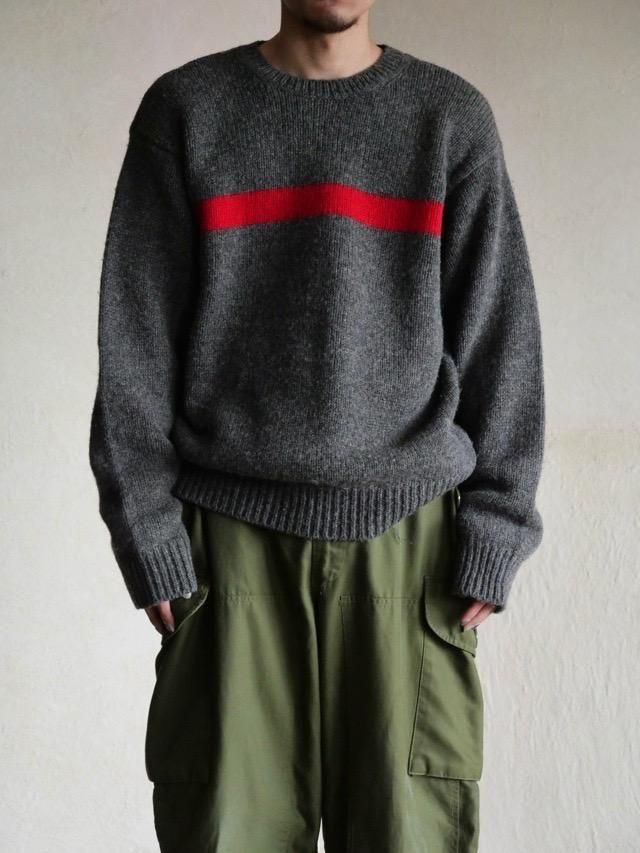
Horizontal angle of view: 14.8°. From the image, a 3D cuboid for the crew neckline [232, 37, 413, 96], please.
[{"bbox_3d":[0.003,-0.478,3.280,0.225,0.085,0.180,0,2,-2],"label":"crew neckline"}]

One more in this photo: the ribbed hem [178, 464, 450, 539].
[{"bbox_3d":[-0.005,0.099,3.260,0.370,0.095,0.250,0,2,-2],"label":"ribbed hem"}]

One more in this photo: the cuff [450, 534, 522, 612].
[{"bbox_3d":[0.227,0.200,3.360,0.082,0.075,0.090,14,-12,0],"label":"cuff"}]

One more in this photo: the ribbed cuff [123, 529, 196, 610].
[{"bbox_3d":[-0.210,0.187,3.230,0.083,0.080,0.085,-15,-10,-6],"label":"ribbed cuff"}]

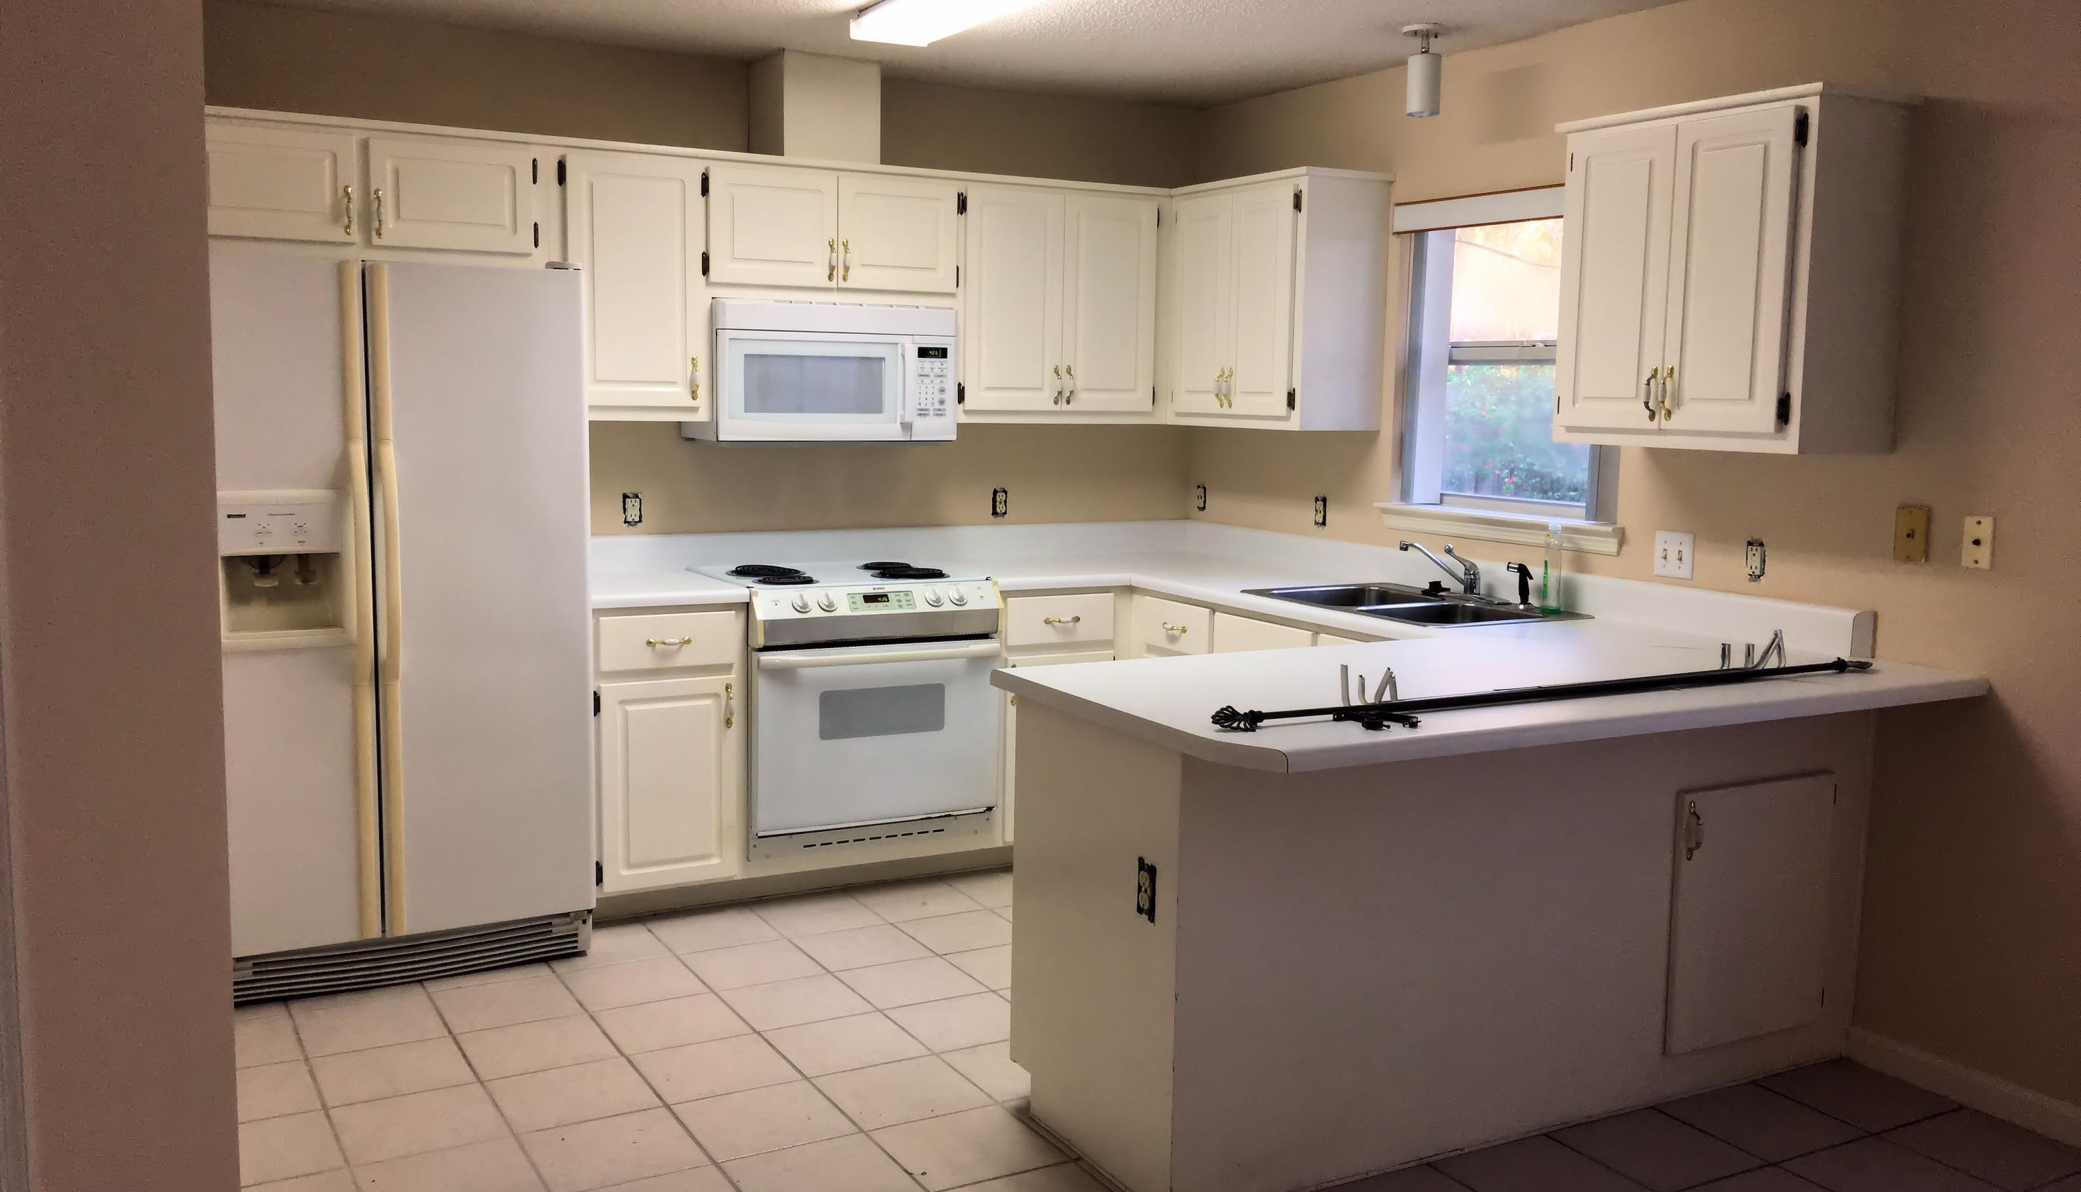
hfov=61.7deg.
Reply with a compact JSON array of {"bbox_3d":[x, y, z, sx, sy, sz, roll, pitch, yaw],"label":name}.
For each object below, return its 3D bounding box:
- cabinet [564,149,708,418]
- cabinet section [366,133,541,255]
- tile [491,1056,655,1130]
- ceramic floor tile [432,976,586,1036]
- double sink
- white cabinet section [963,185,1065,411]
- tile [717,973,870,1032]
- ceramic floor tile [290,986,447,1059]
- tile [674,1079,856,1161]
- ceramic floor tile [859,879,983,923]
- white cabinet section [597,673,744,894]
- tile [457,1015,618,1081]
[{"bbox_3d":[-1.204,-0.877,5.007,0.420,0.740,0.325,-3,7,-29],"label":"cabinet"},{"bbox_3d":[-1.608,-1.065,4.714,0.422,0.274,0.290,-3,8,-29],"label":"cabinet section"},{"bbox_3d":[-0.976,1.042,3.645,0.295,0.010,0.295,-3,8,-29],"label":"tile"},{"bbox_3d":[-1.276,0.981,4.178,0.302,0.010,0.302,-3,7,-29],"label":"ceramic floor tile"},{"bbox_3d":[1.009,0.111,4.777,0.559,0.180,0.838,-3,8,-29],"label":"double sink"},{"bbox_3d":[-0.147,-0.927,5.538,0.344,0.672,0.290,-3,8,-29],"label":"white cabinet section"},{"bbox_3d":[-0.590,0.980,4.198,0.298,0.012,0.298,-3,8,-29],"label":"tile"},{"bbox_3d":[-1.544,0.995,4.029,0.302,0.010,0.302,-3,7,-29],"label":"ceramic floor tile"},{"bbox_3d":[-0.559,1.063,3.528,0.295,0.010,0.295,-3,8,-29],"label":"tile"},{"bbox_3d":[-0.357,0.893,5.042,0.295,0.010,0.295,-3,8,-29],"label":"ceramic floor tile"},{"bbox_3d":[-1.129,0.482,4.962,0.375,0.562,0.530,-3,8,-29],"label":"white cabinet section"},{"bbox_3d":[-1.127,1.015,3.920,0.300,0.010,0.300,-3,8,-29],"label":"tile"}]

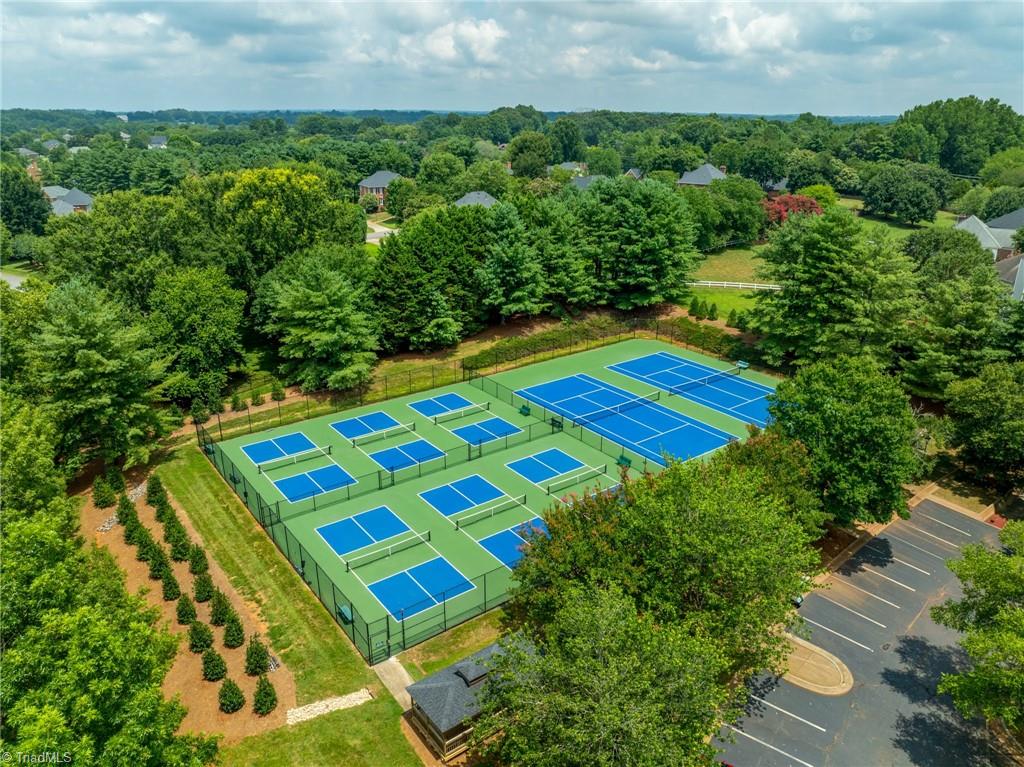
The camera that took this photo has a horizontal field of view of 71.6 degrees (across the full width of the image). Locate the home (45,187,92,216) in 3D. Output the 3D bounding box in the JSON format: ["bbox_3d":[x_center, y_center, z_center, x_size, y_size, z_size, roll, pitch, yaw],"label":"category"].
[{"bbox_3d":[-147.001,-60.696,236.000,15.000,9.000,13.000,-12,24,-29],"label":"home"}]

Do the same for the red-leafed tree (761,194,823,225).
[{"bbox_3d":[56.325,-33.654,143.000,11.500,9.000,10.500,0,21,0],"label":"red-leafed tree"}]

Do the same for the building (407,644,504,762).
[{"bbox_3d":[-1.479,16.186,37.936,7.420,4.100,3.550,-14,25,-35],"label":"building"}]

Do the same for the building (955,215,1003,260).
[{"bbox_3d":[86.306,-25.846,131.000,9.500,7.800,9.000,-6,22,-17],"label":"building"}]

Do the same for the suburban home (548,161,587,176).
[{"bbox_3d":[22.212,-84.848,284.000,16.000,9.000,12.000,4,21,8],"label":"suburban home"}]

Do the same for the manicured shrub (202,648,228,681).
[{"bbox_3d":[-17.351,16.187,41.239,1.340,2.100,1.340,0,21,0],"label":"manicured shrub"}]

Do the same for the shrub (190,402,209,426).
[{"bbox_3d":[-32.851,2.968,74.433,1.740,2.330,1.740,0,21,0],"label":"shrub"}]

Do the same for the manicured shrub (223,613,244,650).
[{"bbox_3d":[-17.284,15.133,43.886,1.420,2.210,1.420,0,21,0],"label":"manicured shrub"}]

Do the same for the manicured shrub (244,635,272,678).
[{"bbox_3d":[-14.996,15.853,41.719,1.441,2.511,1.441,0,21,0],"label":"manicured shrub"}]

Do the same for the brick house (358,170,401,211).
[{"bbox_3d":[-36.475,-54.927,203.000,13.000,10.000,10.500,7,22,16],"label":"brick house"}]

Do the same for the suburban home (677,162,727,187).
[{"bbox_3d":[57.182,-60.484,213.000,13.000,10.000,14.000,14,25,32],"label":"suburban home"}]

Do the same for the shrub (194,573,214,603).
[{"bbox_3d":[-20.754,13.599,47.696,1.275,1.921,1.275,-14,25,-35],"label":"shrub"}]

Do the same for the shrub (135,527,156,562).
[{"bbox_3d":[-26.886,11.644,51.821,1.295,2.567,1.295,-14,25,-35],"label":"shrub"}]

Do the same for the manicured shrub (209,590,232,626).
[{"bbox_3d":[-18.847,14.337,45.746,1.400,2.427,1.400,0,21,0],"label":"manicured shrub"}]

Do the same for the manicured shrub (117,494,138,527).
[{"bbox_3d":[-30.896,10.017,56.757,1.490,2.590,1.490,0,21,0],"label":"manicured shrub"}]

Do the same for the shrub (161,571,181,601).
[{"bbox_3d":[-23.203,13.553,48.127,1.300,2.134,1.300,0,21,0],"label":"shrub"}]

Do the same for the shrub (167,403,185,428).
[{"bbox_3d":[-34.664,3.183,72.914,1.748,2.566,1.748,0,21,0],"label":"shrub"}]

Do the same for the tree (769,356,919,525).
[{"bbox_3d":[26.226,4.413,56.299,10.940,13.640,10.940,0,21,0],"label":"tree"}]

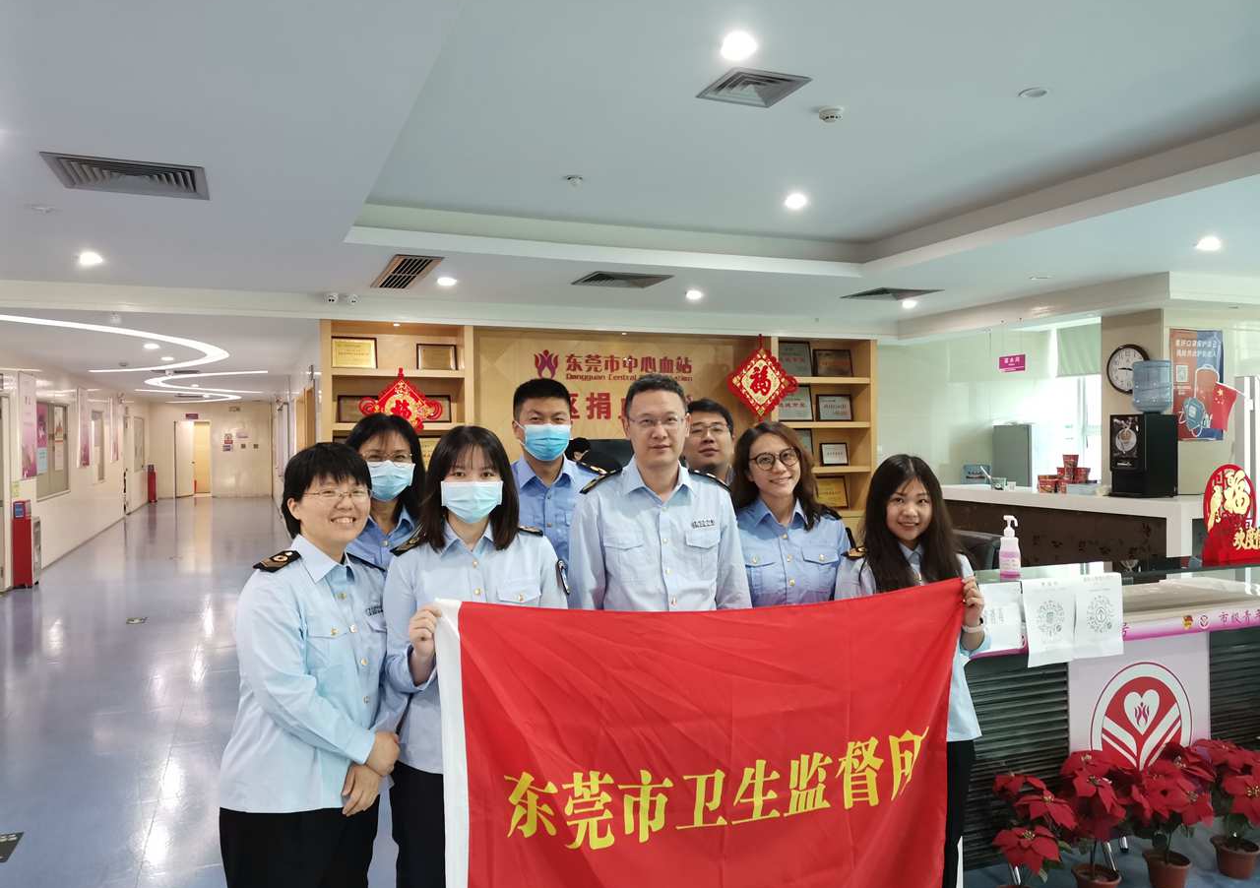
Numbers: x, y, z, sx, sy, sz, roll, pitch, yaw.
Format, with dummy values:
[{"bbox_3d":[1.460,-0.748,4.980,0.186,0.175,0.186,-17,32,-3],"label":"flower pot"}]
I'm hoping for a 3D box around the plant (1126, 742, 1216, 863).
[{"bbox_3d":[1.866,1.241,3.264,0.297,0.416,0.297,0,1,0],"label":"plant"}]

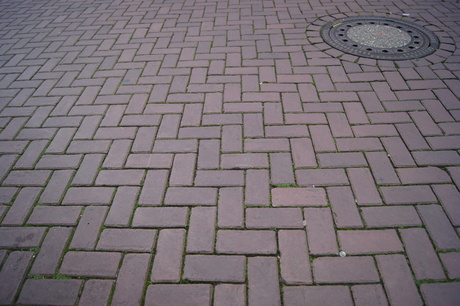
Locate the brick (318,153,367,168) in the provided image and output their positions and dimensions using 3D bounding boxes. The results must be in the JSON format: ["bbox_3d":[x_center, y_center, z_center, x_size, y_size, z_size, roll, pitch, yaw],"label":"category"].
[{"bbox_3d":[0.474,0.053,1.481,0.198,0.065,0.096,-1,41,2],"label":"brick"}]

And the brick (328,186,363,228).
[{"bbox_3d":[0.419,0.220,1.281,0.096,0.065,0.197,-1,40,2],"label":"brick"}]

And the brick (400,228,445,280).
[{"bbox_3d":[0.614,0.344,1.126,0.096,0.065,0.197,-1,40,2],"label":"brick"}]

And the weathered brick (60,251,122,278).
[{"bbox_3d":[-0.452,0.385,1.141,0.198,0.065,0.096,0,41,3],"label":"weathered brick"}]

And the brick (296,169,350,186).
[{"bbox_3d":[0.368,0.121,1.400,0.197,0.065,0.096,-1,40,2],"label":"brick"}]

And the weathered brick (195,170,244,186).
[{"bbox_3d":[-0.040,0.126,1.416,0.197,0.065,0.096,0,40,2],"label":"weathered brick"}]

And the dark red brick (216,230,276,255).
[{"bbox_3d":[0.056,0.323,1.188,0.198,0.065,0.096,0,41,3],"label":"dark red brick"}]

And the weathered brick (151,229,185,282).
[{"bbox_3d":[-0.197,0.357,1.153,0.096,0.065,0.197,0,40,3],"label":"weathered brick"}]

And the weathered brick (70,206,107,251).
[{"bbox_3d":[-0.498,0.289,1.248,0.096,0.065,0.197,0,40,3],"label":"weathered brick"}]

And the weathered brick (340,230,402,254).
[{"bbox_3d":[0.469,0.317,1.170,0.200,0.060,0.097,0,41,3],"label":"weathered brick"}]

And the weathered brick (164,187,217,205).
[{"bbox_3d":[-0.146,0.190,1.349,0.200,0.060,0.097,0,41,3],"label":"weathered brick"}]

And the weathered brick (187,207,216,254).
[{"bbox_3d":[-0.096,0.289,1.232,0.097,0.060,0.200,-1,41,2],"label":"weathered brick"}]

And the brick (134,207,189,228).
[{"bbox_3d":[-0.251,0.257,1.280,0.198,0.065,0.096,0,41,2],"label":"brick"}]

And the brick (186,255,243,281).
[{"bbox_3d":[-0.045,0.389,1.115,0.200,0.060,0.097,0,41,3],"label":"brick"}]

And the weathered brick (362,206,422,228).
[{"bbox_3d":[0.573,0.250,1.248,0.198,0.065,0.096,-2,41,1],"label":"weathered brick"}]

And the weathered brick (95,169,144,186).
[{"bbox_3d":[-0.451,0.124,1.444,0.198,0.065,0.096,0,41,3],"label":"weathered brick"}]

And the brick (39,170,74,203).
[{"bbox_3d":[-0.692,0.159,1.411,0.096,0.065,0.197,0,40,3],"label":"brick"}]

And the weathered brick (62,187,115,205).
[{"bbox_3d":[-0.550,0.192,1.370,0.198,0.065,0.096,0,41,3],"label":"weathered brick"}]

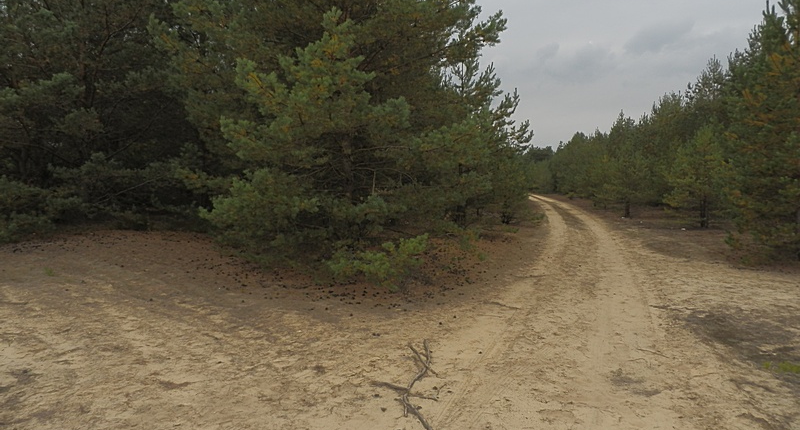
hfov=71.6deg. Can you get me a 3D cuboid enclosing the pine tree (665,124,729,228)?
[{"bbox_3d":[10.556,-1.404,19.648,2.315,3.704,2.315,0,3,0],"label":"pine tree"}]

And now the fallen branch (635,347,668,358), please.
[{"bbox_3d":[2.367,1.287,5.178,0.050,0.025,0.310,-2,4,-34],"label":"fallen branch"}]

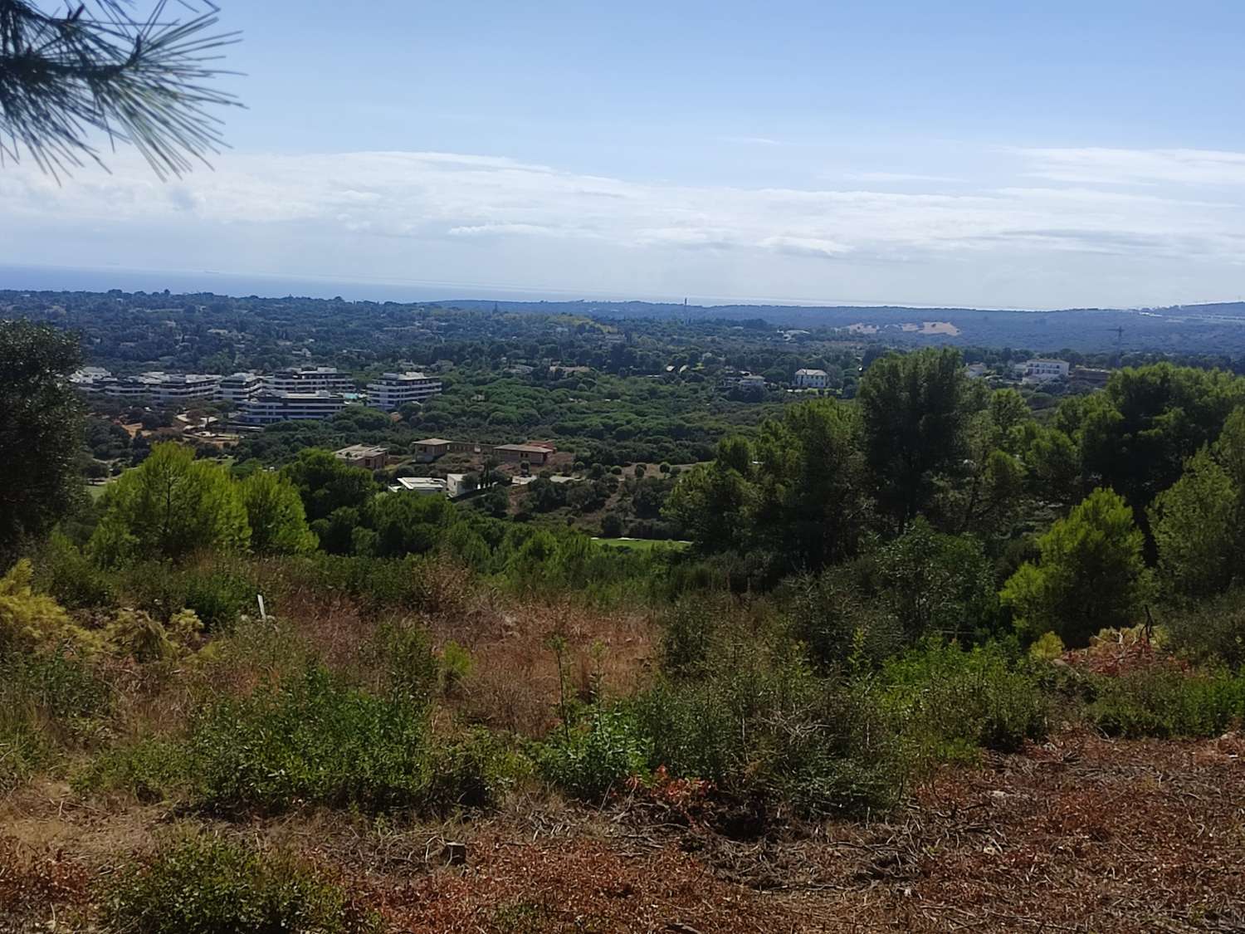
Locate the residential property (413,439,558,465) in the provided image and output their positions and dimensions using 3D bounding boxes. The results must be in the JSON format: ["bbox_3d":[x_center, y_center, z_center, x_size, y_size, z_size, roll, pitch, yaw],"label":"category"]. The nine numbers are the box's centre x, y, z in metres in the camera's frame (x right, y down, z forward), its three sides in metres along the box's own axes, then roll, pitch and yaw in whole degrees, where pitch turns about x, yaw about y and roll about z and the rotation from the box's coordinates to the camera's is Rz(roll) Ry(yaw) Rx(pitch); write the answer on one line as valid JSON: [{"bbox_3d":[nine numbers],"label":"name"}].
[{"bbox_3d":[-41.726,-4.935,262.000,39.000,6.000,12.000,5,12,14],"label":"residential property"}]

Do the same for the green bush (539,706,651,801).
[{"bbox_3d":[-0.129,1.382,4.200,0.530,0.400,0.420,3,12,0],"label":"green bush"}]

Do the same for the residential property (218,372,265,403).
[{"bbox_3d":[-194.611,-40.779,442.000,14.000,14.000,24.000,2,12,-5],"label":"residential property"}]

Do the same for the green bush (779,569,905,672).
[{"bbox_3d":[1.999,1.374,8.000,1.100,0.950,0.900,3,12,0],"label":"green bush"}]

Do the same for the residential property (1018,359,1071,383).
[{"bbox_3d":[256.706,-58.679,525.000,25.000,12.500,14.000,5,12,12],"label":"residential property"}]

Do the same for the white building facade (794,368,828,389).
[{"bbox_3d":[116.479,-54.622,535.000,20.000,11.500,13.000,3,12,0],"label":"white building facade"}]

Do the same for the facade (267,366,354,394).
[{"bbox_3d":[-169.157,-46.399,470.000,44.000,15.000,20.000,0,12,-13],"label":"facade"}]

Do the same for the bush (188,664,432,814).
[{"bbox_3d":[-1.415,1.257,4.100,1.080,0.580,0.750,3,12,0],"label":"bush"}]

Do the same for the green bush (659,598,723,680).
[{"bbox_3d":[0.512,1.300,6.600,0.500,0.620,0.450,3,12,0],"label":"green bush"}]

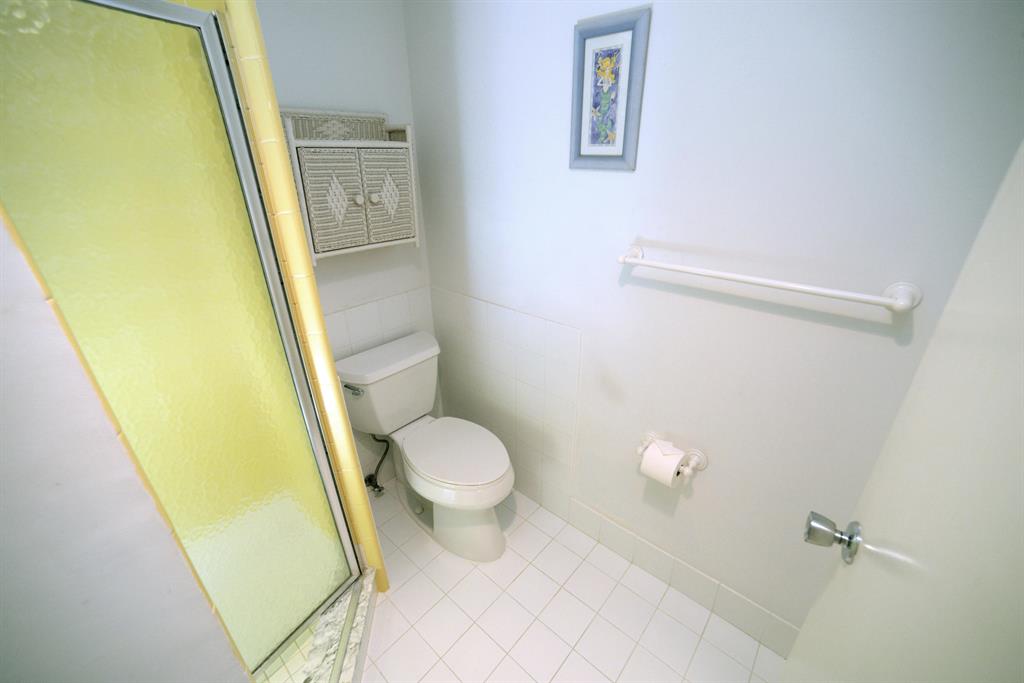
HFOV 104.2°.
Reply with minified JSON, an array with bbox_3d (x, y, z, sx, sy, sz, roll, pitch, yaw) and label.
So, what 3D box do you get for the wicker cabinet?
[{"bbox_3d":[-0.594,-0.578,1.472,0.180,0.508,0.451,18,29,38],"label":"wicker cabinet"}]

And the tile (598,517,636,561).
[{"bbox_3d":[0.430,0.800,1.621,0.152,0.142,0.010,17,28,39],"label":"tile"}]

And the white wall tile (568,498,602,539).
[{"bbox_3d":[0.311,0.773,1.724,0.143,0.146,0.010,18,29,38],"label":"white wall tile"}]

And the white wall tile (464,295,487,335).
[{"bbox_3d":[-0.154,-0.108,1.809,0.152,0.154,0.010,17,28,39],"label":"white wall tile"}]

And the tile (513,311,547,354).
[{"bbox_3d":[0.074,-0.027,1.610,0.152,0.151,0.010,18,29,38],"label":"tile"}]

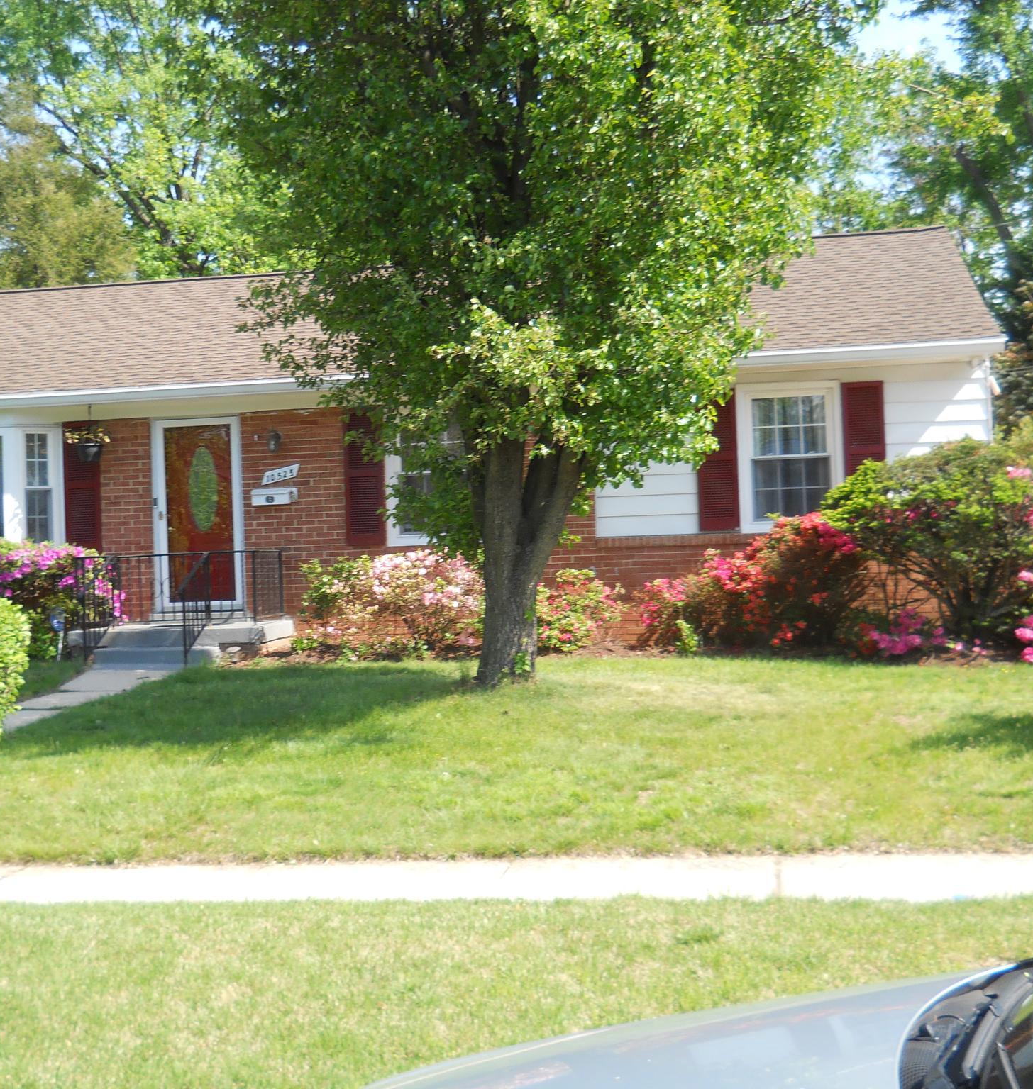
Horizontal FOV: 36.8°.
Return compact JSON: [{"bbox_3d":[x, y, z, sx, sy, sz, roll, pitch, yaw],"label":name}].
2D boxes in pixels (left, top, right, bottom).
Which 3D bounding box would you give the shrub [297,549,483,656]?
[{"bbox_3d":[-1.212,0.560,15.470,2.025,1.021,1.150,-2,-1,9],"label":"shrub"}]

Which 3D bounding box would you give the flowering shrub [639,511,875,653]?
[{"bbox_3d":[2.221,0.341,14.807,2.203,1.254,1.300,-2,-1,9],"label":"flowering shrub"}]

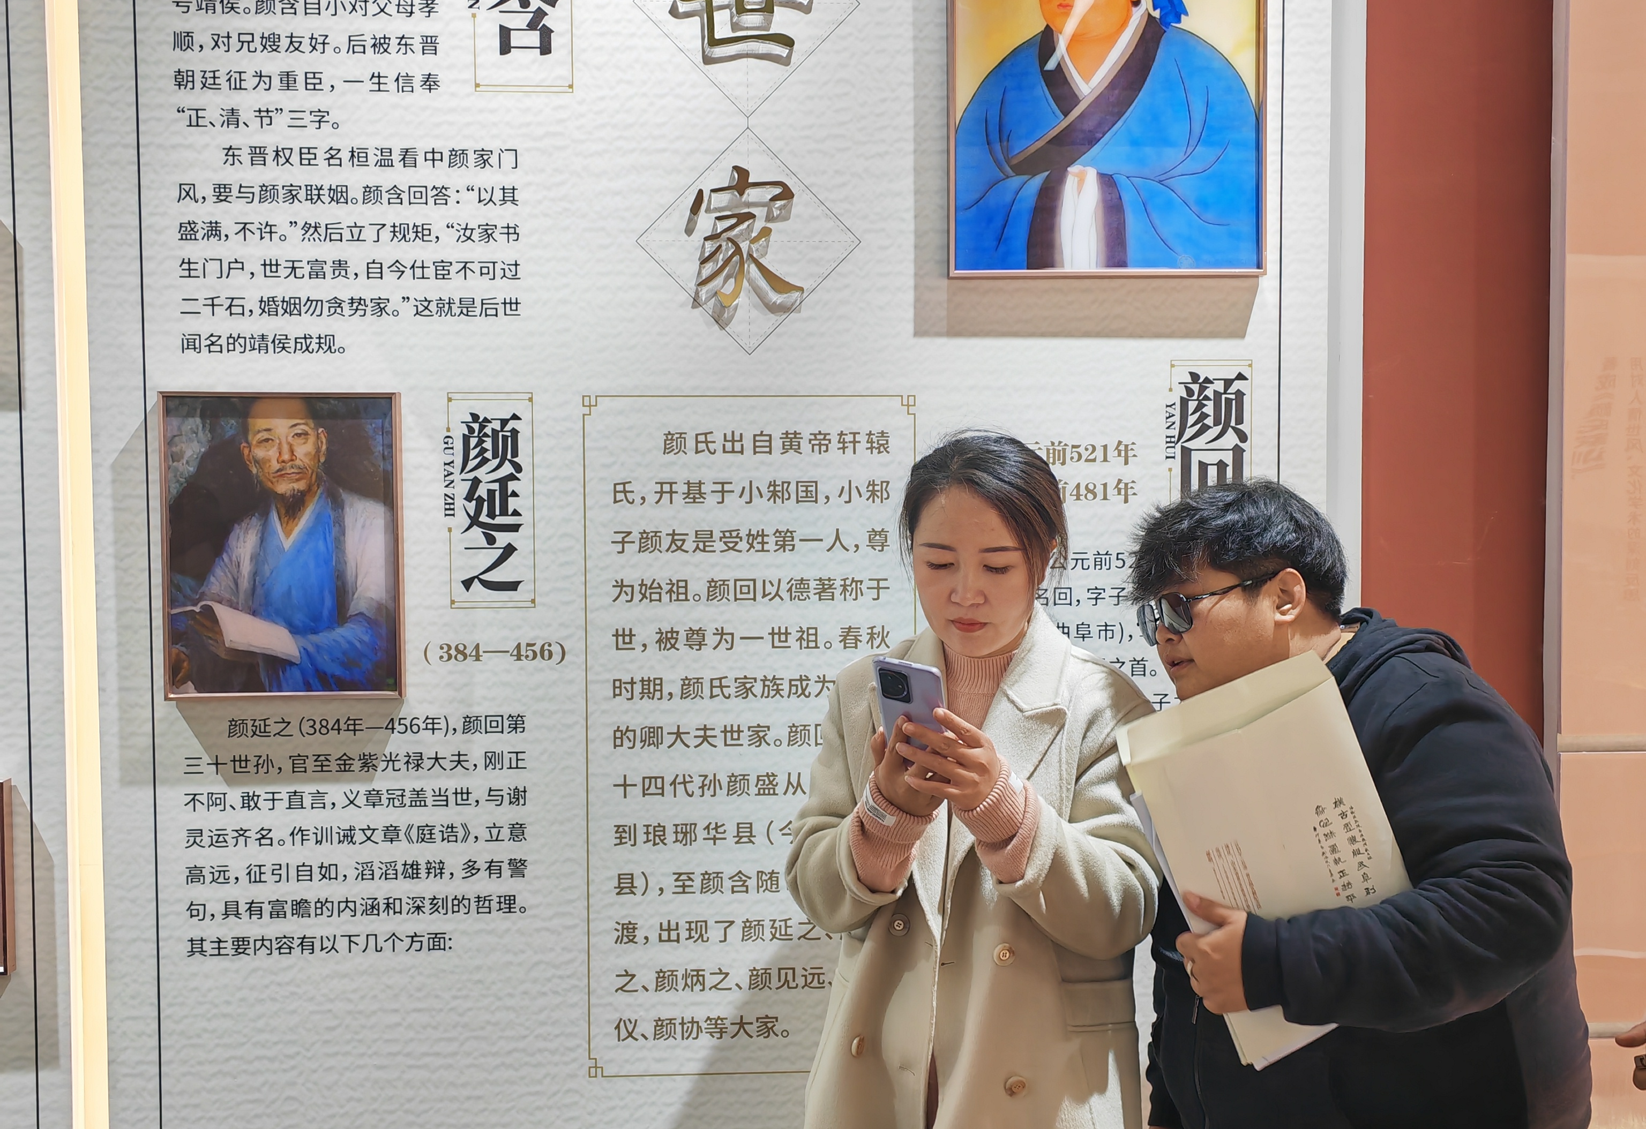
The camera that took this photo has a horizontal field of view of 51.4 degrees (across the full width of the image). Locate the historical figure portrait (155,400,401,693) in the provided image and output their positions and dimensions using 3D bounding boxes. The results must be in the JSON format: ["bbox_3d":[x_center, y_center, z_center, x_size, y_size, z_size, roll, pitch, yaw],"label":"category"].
[{"bbox_3d":[-0.700,-0.023,2.225,0.303,0.398,0.030,0,3,-3],"label":"historical figure portrait"}]

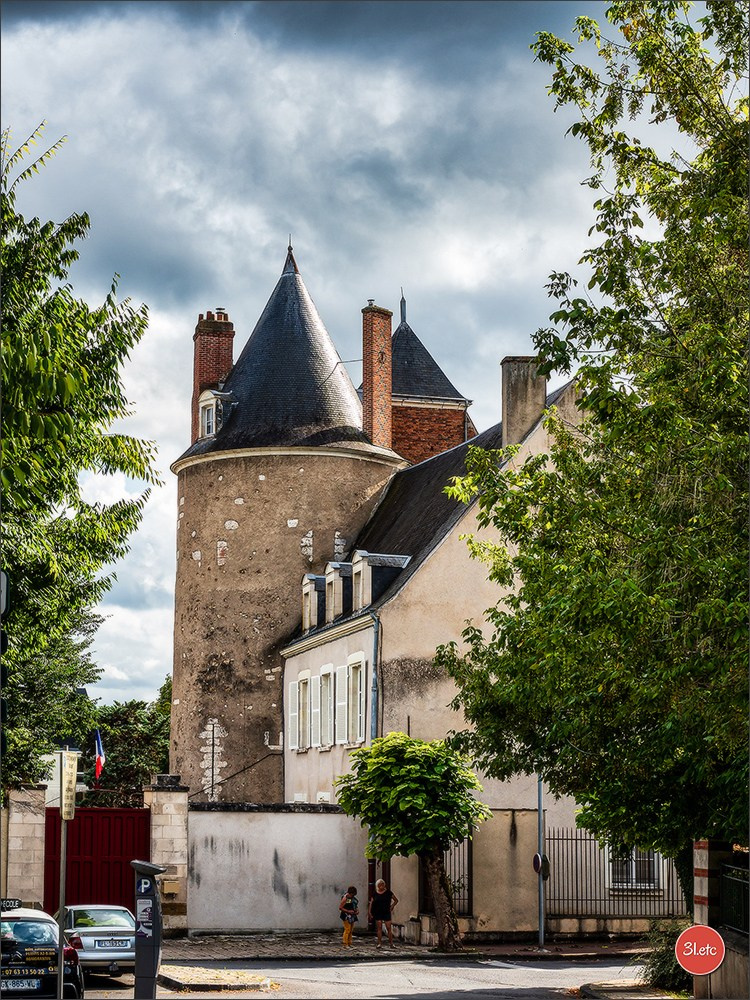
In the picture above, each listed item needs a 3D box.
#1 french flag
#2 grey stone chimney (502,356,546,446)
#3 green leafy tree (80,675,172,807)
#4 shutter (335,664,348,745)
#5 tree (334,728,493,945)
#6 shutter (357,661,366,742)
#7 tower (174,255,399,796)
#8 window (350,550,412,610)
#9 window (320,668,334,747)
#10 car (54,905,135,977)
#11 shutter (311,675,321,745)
[{"bbox_3d":[-7.896,7.320,51.518,0.360,1.482,0.300,0,-10,0],"label":"french flag"},{"bbox_3d":[4.115,-2.581,49.769,1.233,2.759,0.550,3,-11,-18],"label":"grey stone chimney"},{"bbox_3d":[-8.362,9.795,60.217,4.000,7.846,4.000,0,-10,0],"label":"green leafy tree"},{"bbox_3d":[-0.892,5.596,48.770,0.070,2.089,0.580,5,-11,-27],"label":"shutter"},{"bbox_3d":[0.878,7.924,41.757,3.651,4.924,3.651,0,-10,0],"label":"tree"},{"bbox_3d":[-0.341,5.277,47.019,0.070,2.118,0.580,2,-10,-10],"label":"shutter"},{"bbox_3d":[-2.940,2.305,60.041,7.913,22.527,7.913,0,-10,0],"label":"tower"},{"bbox_3d":[0.282,2.217,48.655,1.600,1.636,1.000,3,-11,-18],"label":"window"},{"bbox_3d":[-1.341,5.870,50.309,0.220,2.099,1.300,3,-11,-18],"label":"window"},{"bbox_3d":[-5.292,8.554,34.635,1.770,1.430,4.540,3,-11,-14],"label":"car"},{"bbox_3d":[-1.680,6.044,51.185,0.070,1.993,0.580,5,-11,-27],"label":"shutter"}]

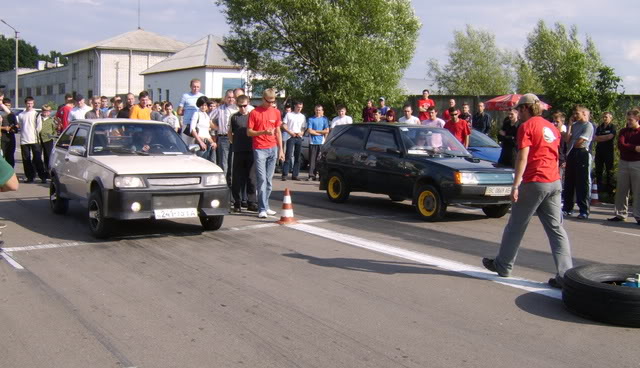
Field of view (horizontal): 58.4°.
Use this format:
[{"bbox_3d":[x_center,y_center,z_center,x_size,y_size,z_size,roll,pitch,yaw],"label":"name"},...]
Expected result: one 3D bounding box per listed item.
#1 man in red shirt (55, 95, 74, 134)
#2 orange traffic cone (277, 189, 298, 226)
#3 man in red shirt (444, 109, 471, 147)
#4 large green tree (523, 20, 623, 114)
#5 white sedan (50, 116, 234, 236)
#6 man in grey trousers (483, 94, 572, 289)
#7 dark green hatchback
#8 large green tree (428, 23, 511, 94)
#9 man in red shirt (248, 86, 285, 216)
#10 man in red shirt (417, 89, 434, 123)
[{"bbox_3d":[-5.176,-0.921,11.790,0.350,1.760,0.500,-4,8,-45],"label":"man in red shirt"},{"bbox_3d":[-0.458,0.300,8.038,0.300,0.485,0.300,-2,7,-33],"label":"orange traffic cone"},{"bbox_3d":[2.623,-0.602,11.189,0.520,1.750,0.340,2,6,6],"label":"man in red shirt"},{"bbox_3d":[11.289,-4.258,26.324,4.500,6.350,4.300,1,6,0],"label":"large green tree"},{"bbox_3d":[-2.600,-0.200,7.842,1.580,1.390,3.680,-3,7,-34],"label":"white sedan"},{"bbox_3d":[1.894,0.044,5.138,0.640,1.700,0.500,6,8,40],"label":"man in grey trousers"},{"bbox_3d":[1.548,-0.271,9.504,1.570,1.390,3.700,-2,7,-33],"label":"dark green hatchback"},{"bbox_3d":[8.579,-5.539,33.374,5.000,7.330,4.800,1,6,0],"label":"large green tree"},{"bbox_3d":[-0.746,-0.432,8.286,0.520,1.810,0.360,0,6,-15],"label":"man in red shirt"},{"bbox_3d":[2.766,-1.593,15.090,0.520,1.770,0.340,2,6,4],"label":"man in red shirt"}]

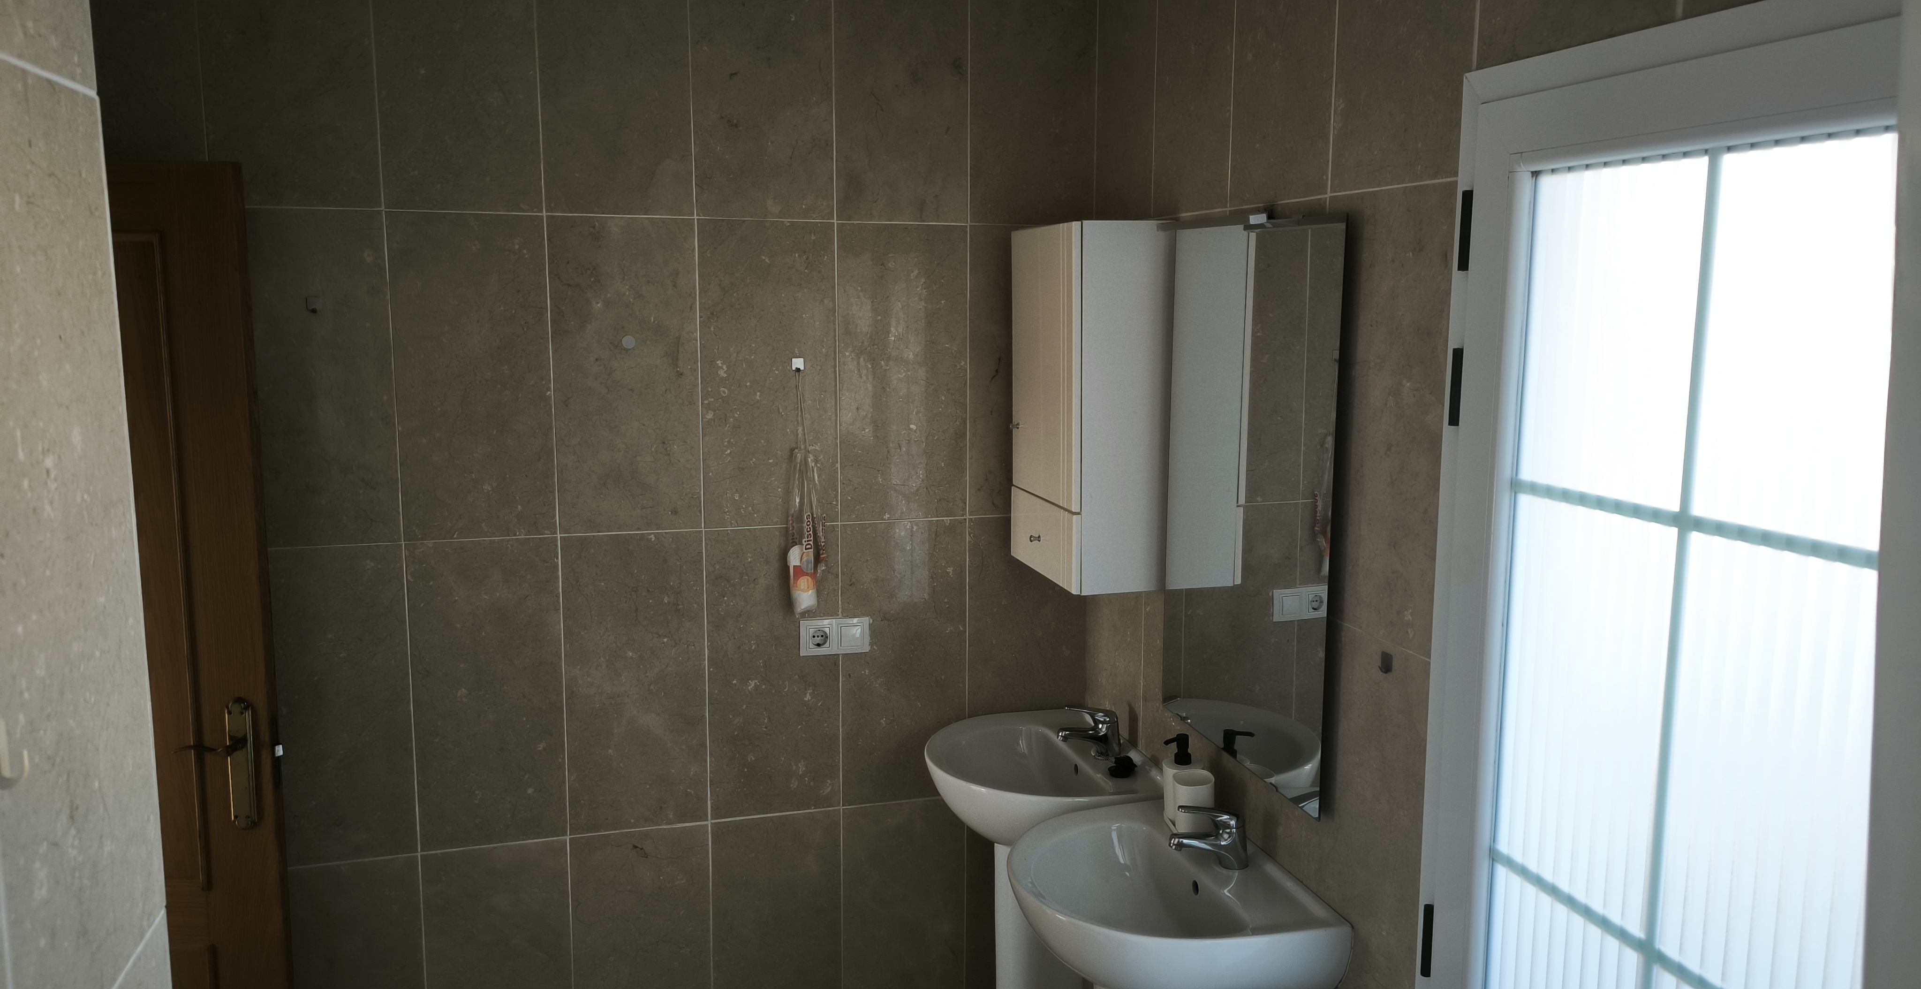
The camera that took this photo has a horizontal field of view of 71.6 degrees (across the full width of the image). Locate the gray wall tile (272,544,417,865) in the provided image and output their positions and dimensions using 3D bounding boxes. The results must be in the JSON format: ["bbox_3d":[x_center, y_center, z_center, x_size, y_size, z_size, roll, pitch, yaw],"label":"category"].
[{"bbox_3d":[-1.246,0.419,2.644,0.288,0.639,0.010,-2,9,-16],"label":"gray wall tile"}]

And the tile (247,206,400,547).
[{"bbox_3d":[-1.274,-0.222,2.616,0.299,0.659,0.015,-2,9,-16],"label":"tile"}]

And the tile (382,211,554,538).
[{"bbox_3d":[-0.988,-0.233,2.703,0.297,0.658,0.015,-2,9,-16],"label":"tile"}]

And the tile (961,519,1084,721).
[{"bbox_3d":[0.154,0.376,3.129,0.293,0.659,0.015,-2,9,-16],"label":"tile"}]

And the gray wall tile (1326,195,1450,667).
[{"bbox_3d":[0.607,-0.112,1.906,0.010,0.639,0.325,-2,9,-16],"label":"gray wall tile"}]

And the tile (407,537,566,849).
[{"bbox_3d":[-0.965,0.408,2.724,0.288,0.639,0.010,-2,9,-16],"label":"tile"}]

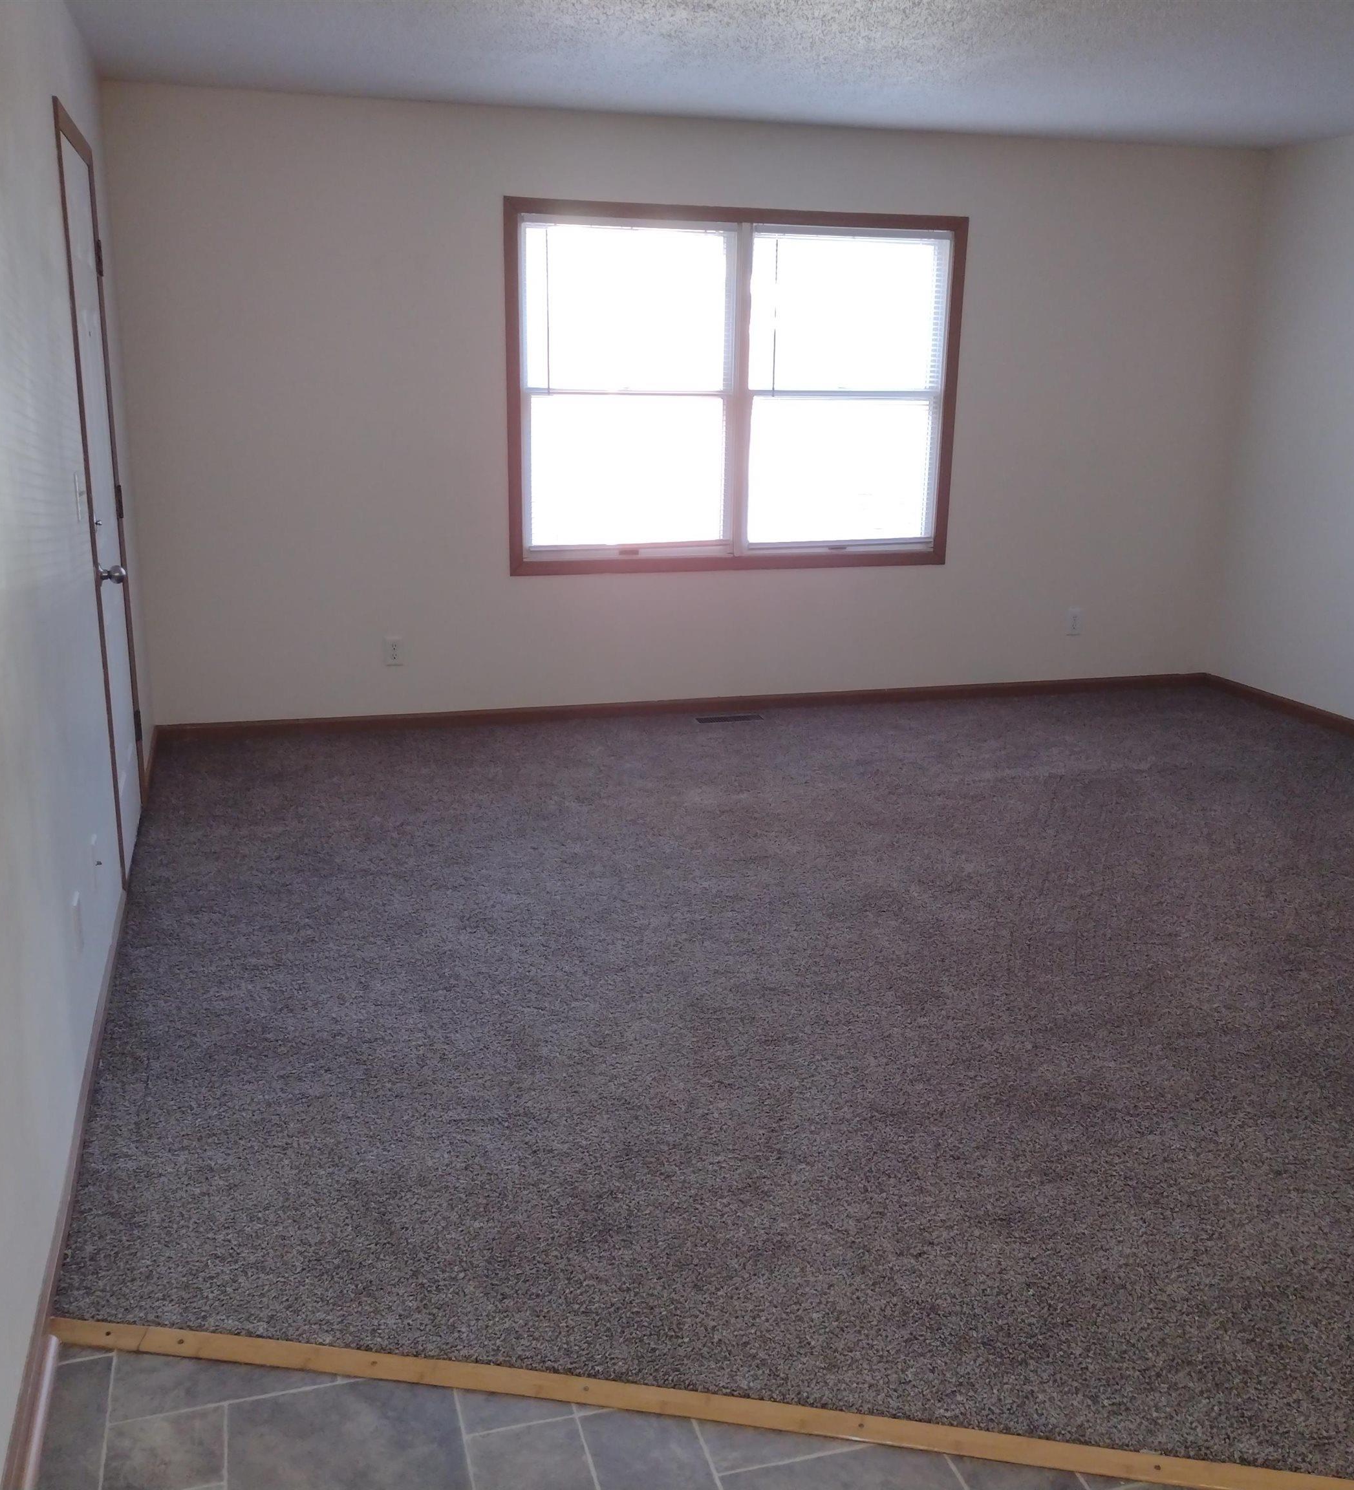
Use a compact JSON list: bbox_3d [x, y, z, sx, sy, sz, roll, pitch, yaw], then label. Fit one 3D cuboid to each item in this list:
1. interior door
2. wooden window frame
[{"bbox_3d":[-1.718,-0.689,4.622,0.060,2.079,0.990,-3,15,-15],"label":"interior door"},{"bbox_3d":[0.261,-1.470,6.484,1.969,1.474,0.100,-3,15,-15],"label":"wooden window frame"}]

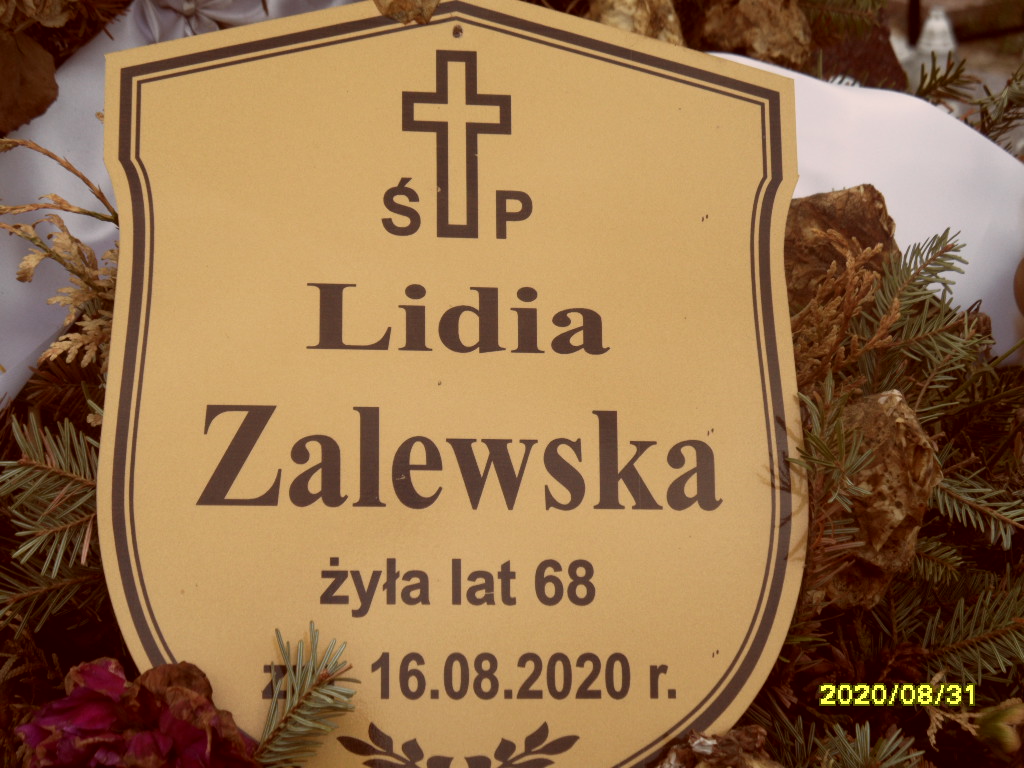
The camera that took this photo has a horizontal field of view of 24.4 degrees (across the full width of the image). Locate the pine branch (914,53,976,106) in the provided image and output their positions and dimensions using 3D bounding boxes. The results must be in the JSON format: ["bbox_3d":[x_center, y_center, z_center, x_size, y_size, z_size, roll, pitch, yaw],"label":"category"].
[{"bbox_3d":[0.178,-0.125,0.970,0.026,0.019,0.020,0,25,0],"label":"pine branch"}]

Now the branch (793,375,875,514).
[{"bbox_3d":[0.102,0.019,0.748,0.027,0.038,0.026,0,25,0],"label":"branch"}]

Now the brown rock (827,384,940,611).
[{"bbox_3d":[0.120,0.037,0.765,0.038,0.060,0.042,0,25,0],"label":"brown rock"}]

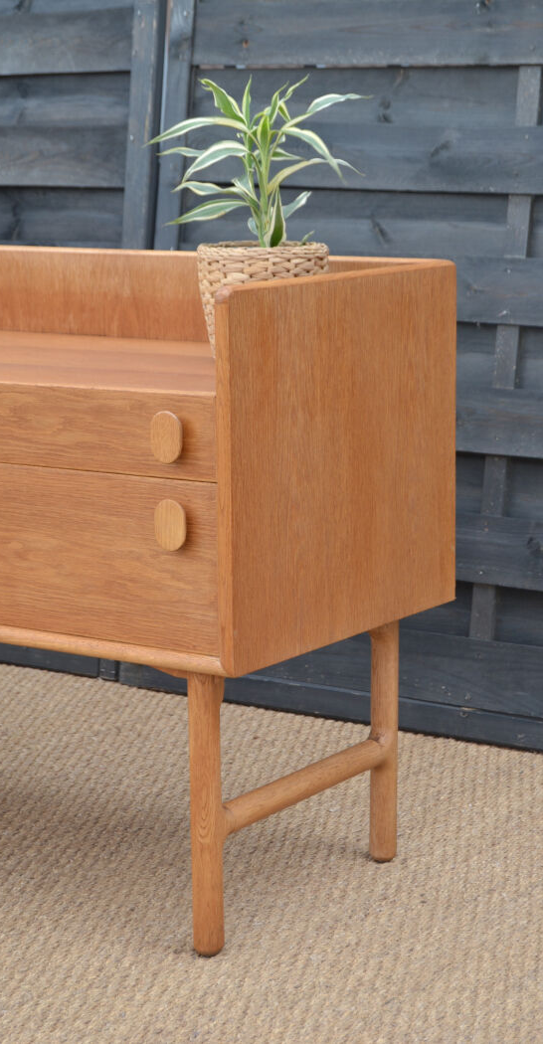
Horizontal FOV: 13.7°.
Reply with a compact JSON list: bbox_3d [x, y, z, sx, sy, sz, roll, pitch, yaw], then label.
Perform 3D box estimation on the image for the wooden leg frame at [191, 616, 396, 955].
[{"bbox_3d":[0.030,0.273,2.467,0.037,0.305,0.388,6,12,33],"label":"wooden leg frame"}]

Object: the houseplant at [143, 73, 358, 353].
[{"bbox_3d":[-0.014,-0.323,2.439,0.232,0.311,0.209,-1,10,0],"label":"houseplant"}]

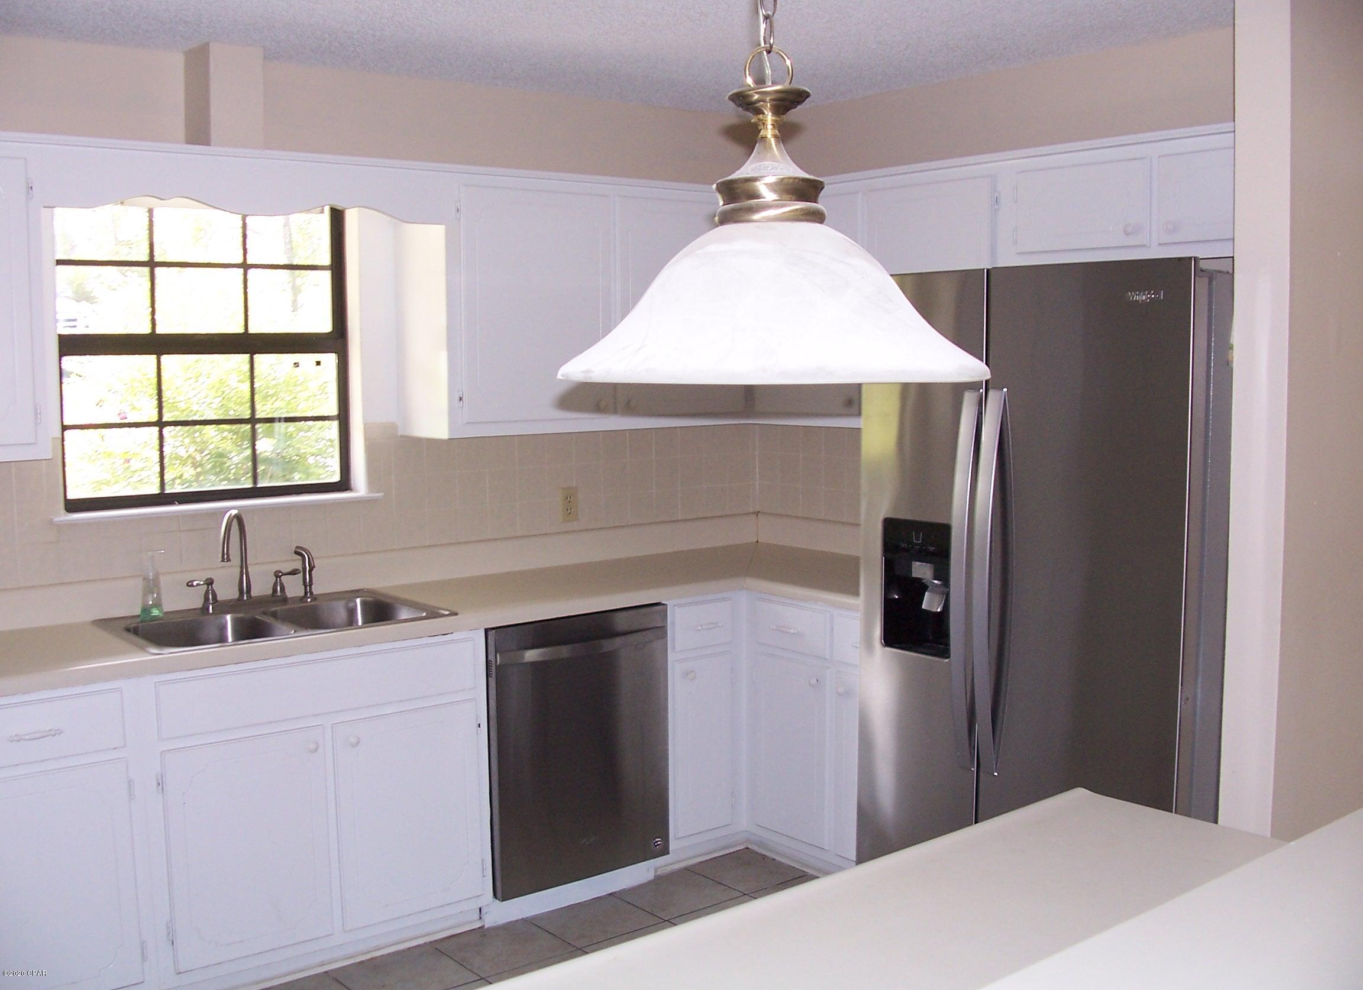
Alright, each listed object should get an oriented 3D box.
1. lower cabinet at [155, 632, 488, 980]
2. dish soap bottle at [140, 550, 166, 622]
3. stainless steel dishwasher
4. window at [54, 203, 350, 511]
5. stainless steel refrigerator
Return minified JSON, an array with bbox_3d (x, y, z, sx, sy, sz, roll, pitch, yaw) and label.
[{"bbox_3d":[-1.055,0.794,3.730,0.921,0.874,0.614,-5,7,-38],"label":"lower cabinet"},{"bbox_3d":[-1.415,0.236,3.683,0.072,0.186,0.056,-3,6,-27],"label":"dish soap bottle"},{"bbox_3d":[-0.459,0.727,4.181,0.601,0.821,0.619,-5,7,-38],"label":"stainless steel dishwasher"},{"bbox_3d":[-1.349,-0.422,3.914,0.886,0.896,0.091,-5,7,-38],"label":"window"},{"bbox_3d":[1.008,0.365,3.318,0.886,1.802,0.913,-5,7,-38],"label":"stainless steel refrigerator"}]

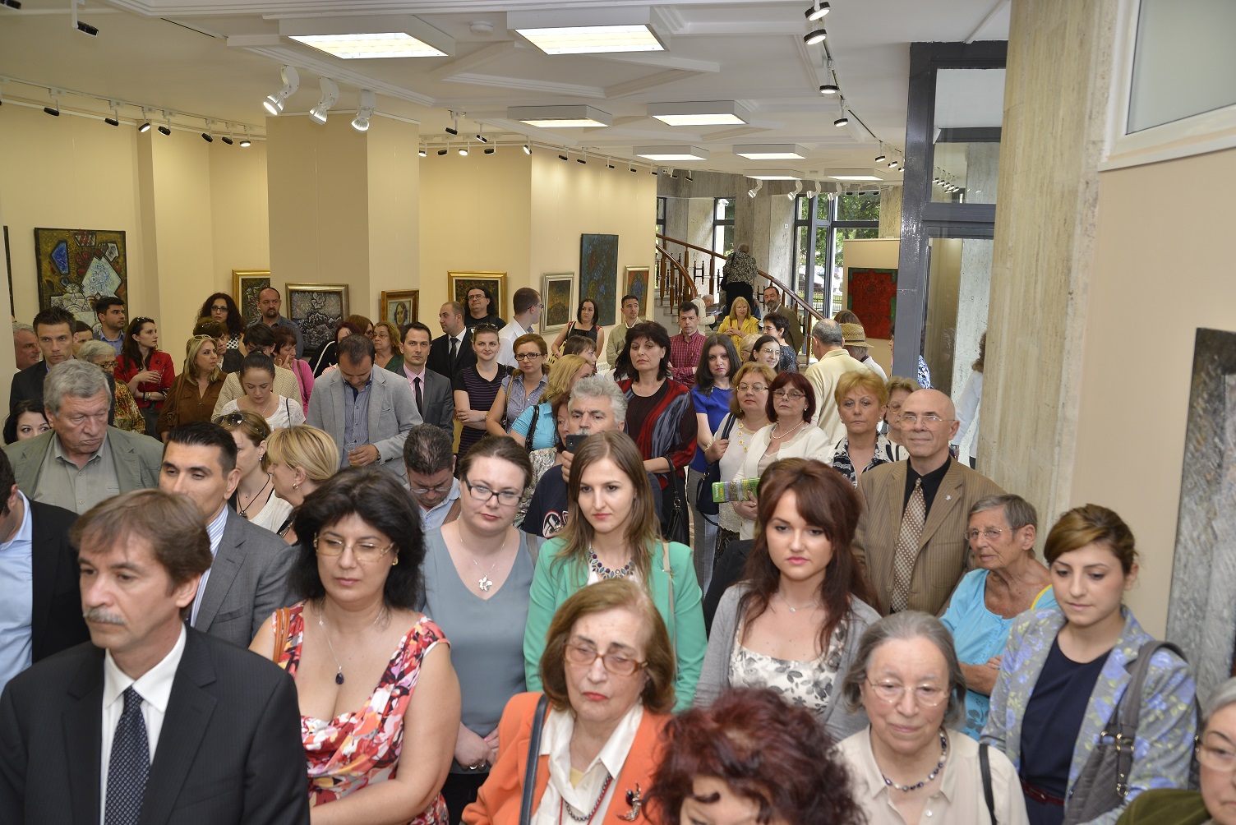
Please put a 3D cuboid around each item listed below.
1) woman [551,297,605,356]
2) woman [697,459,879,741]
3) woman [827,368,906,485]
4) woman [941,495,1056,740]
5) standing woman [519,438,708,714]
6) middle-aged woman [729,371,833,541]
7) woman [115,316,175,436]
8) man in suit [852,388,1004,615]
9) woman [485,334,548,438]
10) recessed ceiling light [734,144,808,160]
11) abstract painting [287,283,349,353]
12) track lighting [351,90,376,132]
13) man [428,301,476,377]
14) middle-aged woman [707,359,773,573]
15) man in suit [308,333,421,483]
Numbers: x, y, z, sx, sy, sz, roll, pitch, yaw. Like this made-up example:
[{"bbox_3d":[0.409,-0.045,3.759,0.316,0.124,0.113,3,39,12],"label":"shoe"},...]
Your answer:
[{"bbox_3d":[-0.376,-0.323,9.665,0.480,1.630,0.300,2,10,8],"label":"woman"},{"bbox_3d":[0.354,0.914,2.127,0.450,1.670,0.300,5,10,22],"label":"woman"},{"bbox_3d":[1.014,0.612,4.142,0.460,1.620,0.300,6,11,26],"label":"woman"},{"bbox_3d":[1.038,0.944,2.718,0.470,1.460,0.340,7,11,33],"label":"woman"},{"bbox_3d":[-0.025,0.871,2.375,0.460,1.676,0.310,2,9,4],"label":"standing woman"},{"bbox_3d":[0.744,0.591,4.428,0.500,1.564,0.380,9,12,40],"label":"middle-aged woman"},{"bbox_3d":[-3.455,0.077,7.128,0.470,1.589,0.330,-4,11,-29],"label":"woman"},{"bbox_3d":[0.952,0.759,3.244,0.520,1.700,0.340,10,13,42],"label":"man in suit"},{"bbox_3d":[-0.533,0.366,5.532,0.460,1.638,0.320,1,9,-3],"label":"woman"},{"bbox_3d":[1.526,-2.584,9.538,0.620,0.085,0.590,5,10,23],"label":"recessed ceiling light"},{"bbox_3d":[-2.399,-0.732,7.681,0.566,0.584,0.060,4,10,15],"label":"abstract painting"},{"bbox_3d":[-1.687,-1.999,6.365,0.130,0.275,0.190,-5,11,-30],"label":"track lighting"},{"bbox_3d":[-1.231,0.029,7.239,0.500,1.728,0.330,3,9,11],"label":"man"},{"bbox_3d":[0.606,0.563,4.530,0.480,1.612,0.330,3,10,14],"label":"middle-aged woman"},{"bbox_3d":[-1.215,0.461,4.687,0.560,1.698,0.380,0,9,-5],"label":"man in suit"}]

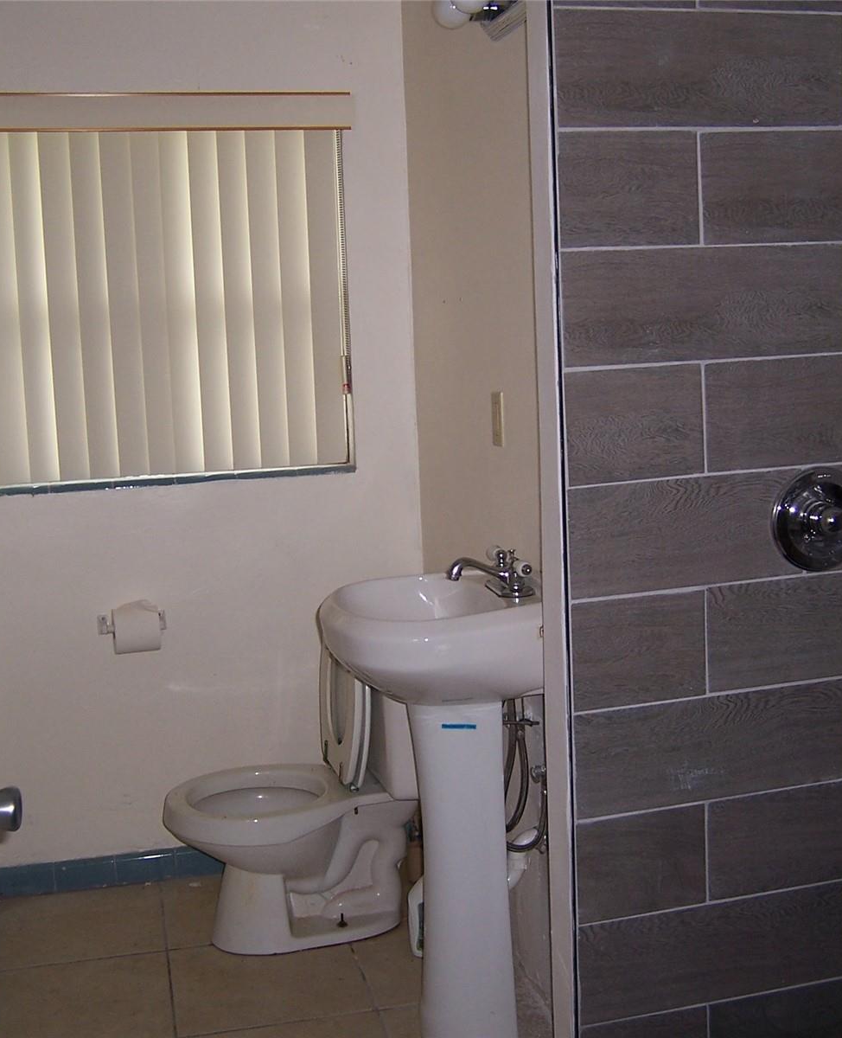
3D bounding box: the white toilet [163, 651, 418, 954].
[{"bbox_3d":[-0.241,0.598,3.065,0.705,0.750,0.440,-4,7,-12],"label":"white toilet"}]

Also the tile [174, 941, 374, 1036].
[{"bbox_3d":[-0.335,1.014,2.897,0.406,0.010,0.404,-4,8,-13],"label":"tile"}]

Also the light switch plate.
[{"bbox_3d":[0.155,-0.205,2.721,0.009,0.115,0.071,-4,7,-12],"label":"light switch plate"}]

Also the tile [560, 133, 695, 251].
[{"bbox_3d":[0.322,-0.508,2.038,0.230,0.174,0.010,-4,8,-13],"label":"tile"}]

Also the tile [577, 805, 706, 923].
[{"bbox_3d":[0.371,0.576,2.213,0.236,0.179,0.010,-4,7,-16],"label":"tile"}]

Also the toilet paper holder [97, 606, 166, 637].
[{"bbox_3d":[-0.722,0.263,3.304,0.167,0.052,0.075,-4,8,-13],"label":"toilet paper holder"}]

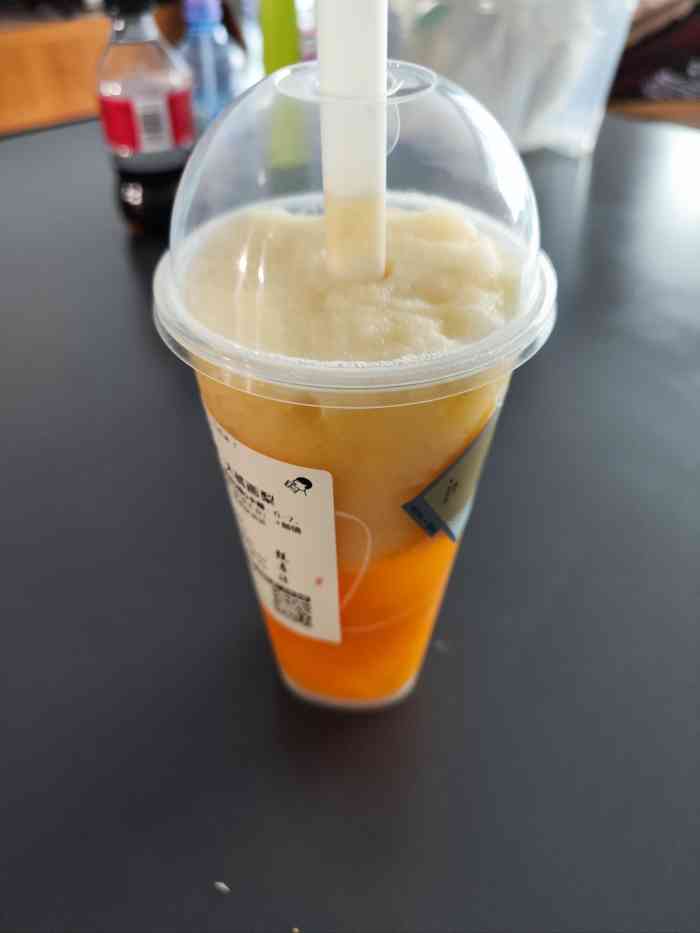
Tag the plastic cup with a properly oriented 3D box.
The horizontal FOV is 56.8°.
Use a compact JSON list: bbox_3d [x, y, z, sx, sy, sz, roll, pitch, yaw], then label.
[{"bbox_3d":[0.001,-0.004,0.196,0.095,0.199,0.095,0,44,0],"label":"plastic cup"}]

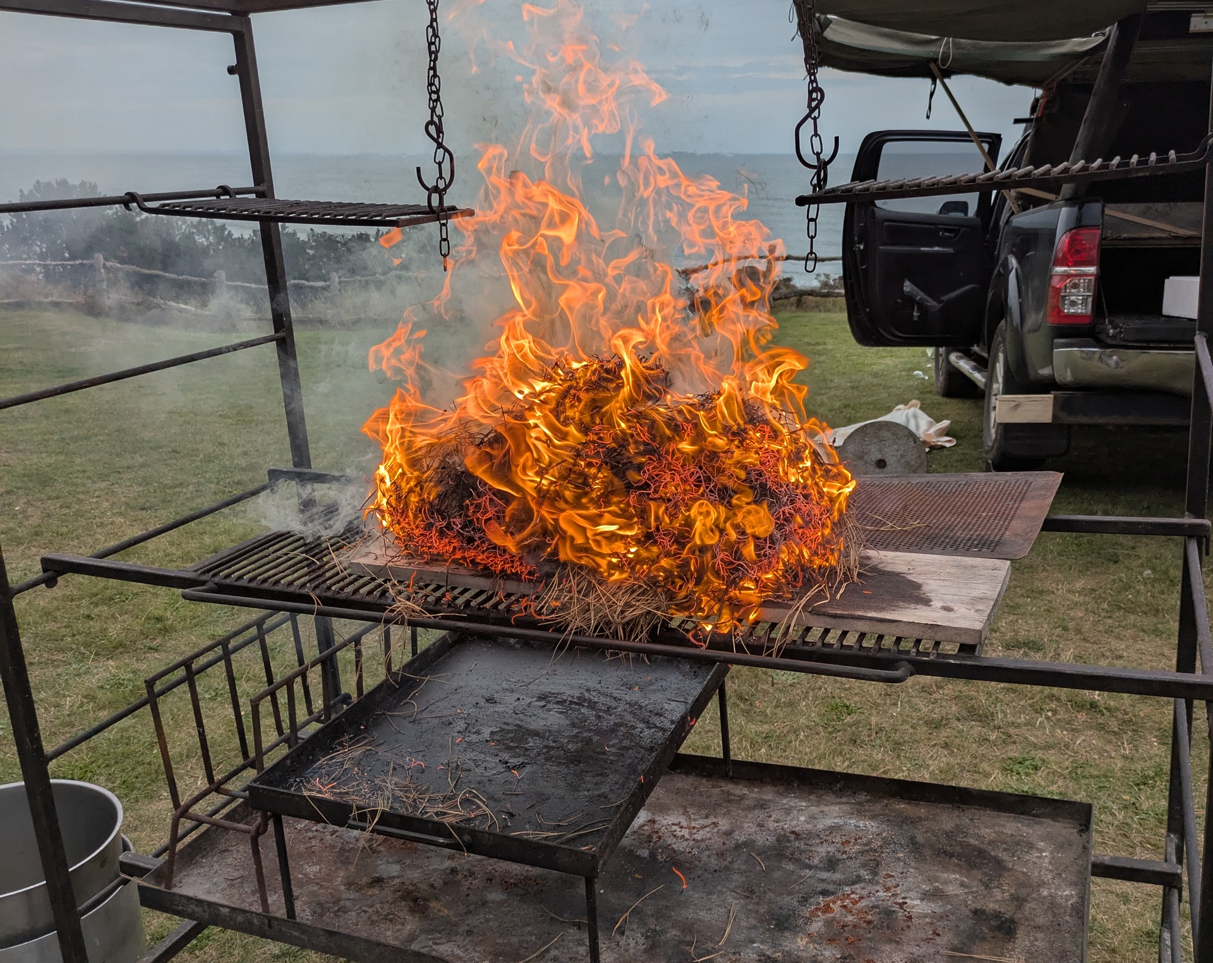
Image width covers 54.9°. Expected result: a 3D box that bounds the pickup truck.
[{"bbox_3d":[2.991,-1.159,6.591,1.950,1.870,5.350,3,11,11],"label":"pickup truck"}]

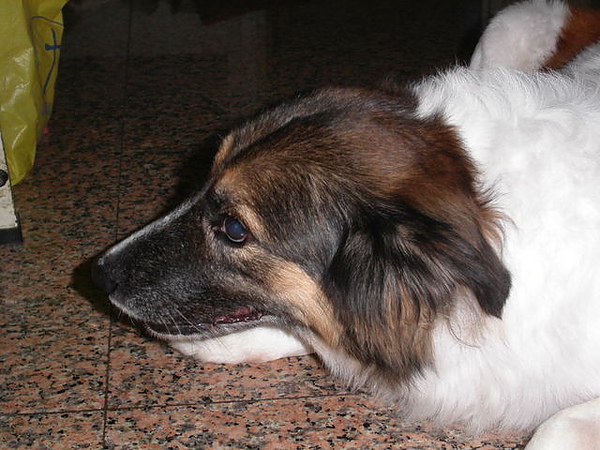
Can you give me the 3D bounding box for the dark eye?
[{"bbox_3d":[-0.052,0.004,0.845,0.019,0.019,0.012,10,11,25],"label":"dark eye"}]

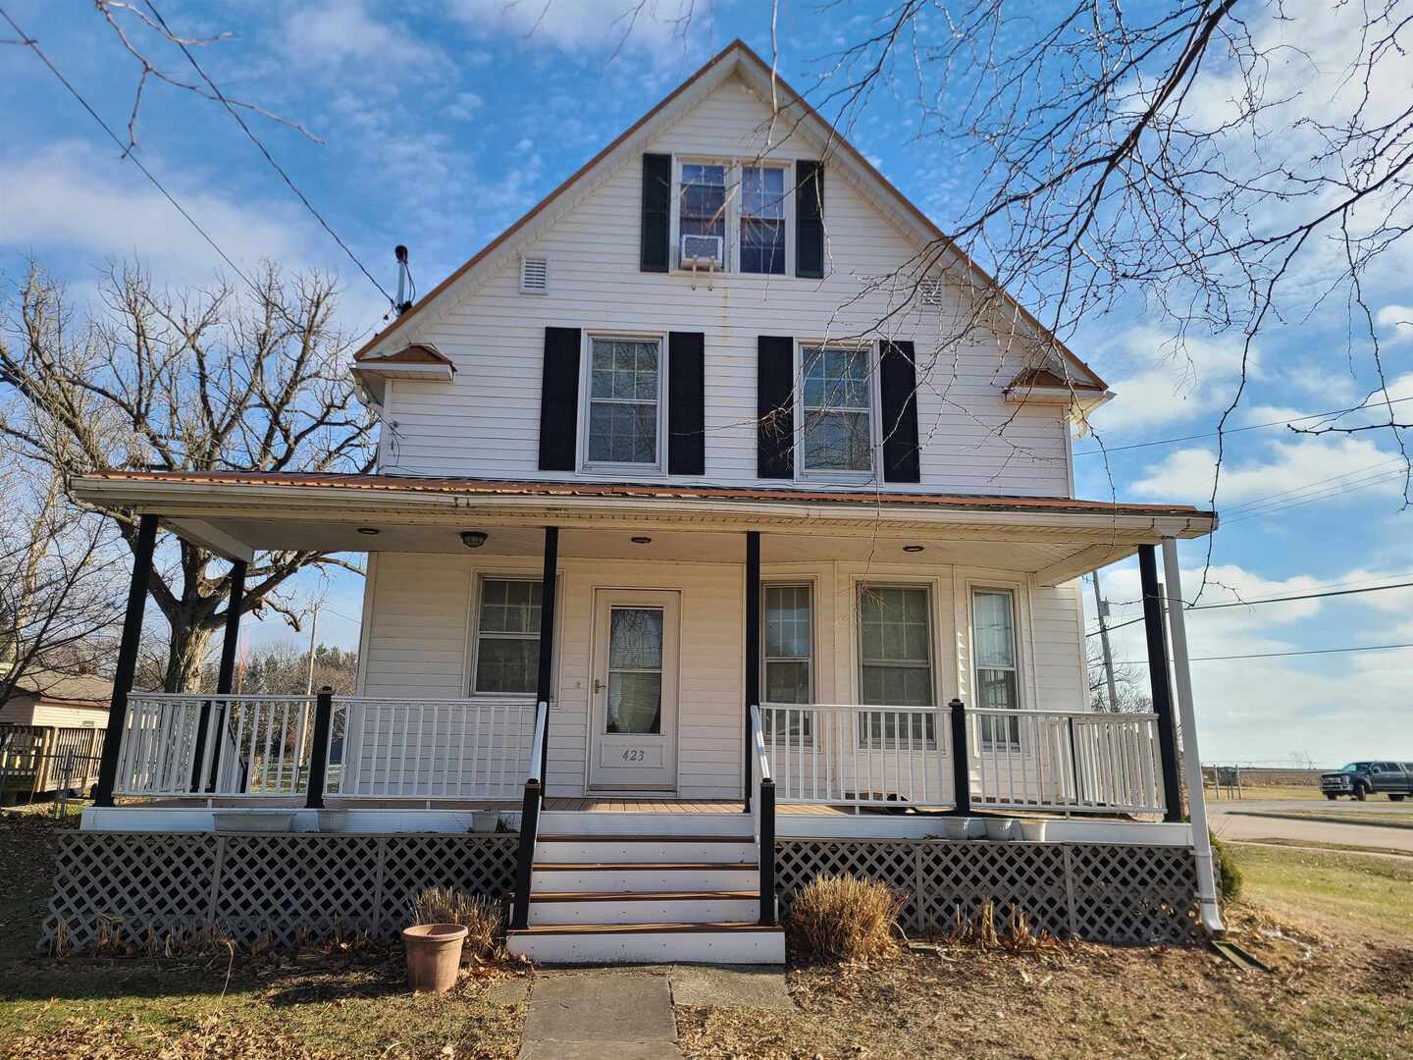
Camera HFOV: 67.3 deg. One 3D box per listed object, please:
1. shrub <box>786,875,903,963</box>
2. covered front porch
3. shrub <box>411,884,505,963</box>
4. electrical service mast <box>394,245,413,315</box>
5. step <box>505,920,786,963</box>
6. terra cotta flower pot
[{"bbox_3d":[1.053,2.932,8.109,0.900,0.600,0.800,2,-13,-4],"label":"shrub"},{"bbox_3d":[-0.446,0.985,9.886,9.550,3.520,2.500,2,-13,-4],"label":"covered front porch"},{"bbox_3d":[-1.857,2.885,7.876,0.750,0.500,0.600,2,-13,-4],"label":"shrub"},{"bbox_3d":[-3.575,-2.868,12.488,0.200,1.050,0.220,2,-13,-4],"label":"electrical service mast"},{"bbox_3d":[-0.428,2.973,7.617,1.960,0.210,0.340,2,-13,-4],"label":"step"},{"bbox_3d":[-1.722,2.709,6.713,0.410,0.345,0.410,2,-13,-4],"label":"terra cotta flower pot"}]

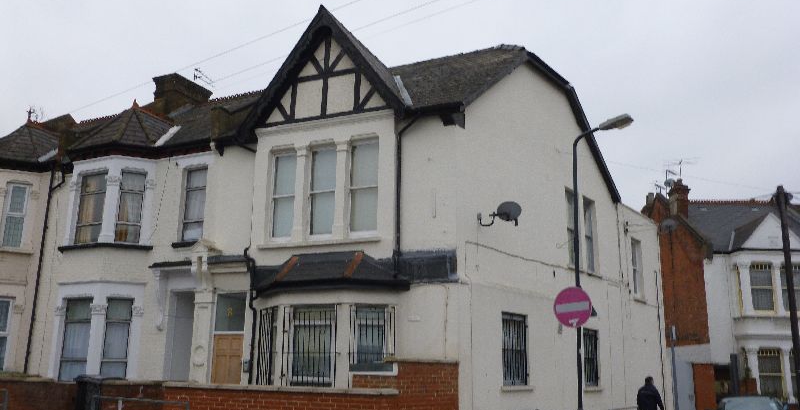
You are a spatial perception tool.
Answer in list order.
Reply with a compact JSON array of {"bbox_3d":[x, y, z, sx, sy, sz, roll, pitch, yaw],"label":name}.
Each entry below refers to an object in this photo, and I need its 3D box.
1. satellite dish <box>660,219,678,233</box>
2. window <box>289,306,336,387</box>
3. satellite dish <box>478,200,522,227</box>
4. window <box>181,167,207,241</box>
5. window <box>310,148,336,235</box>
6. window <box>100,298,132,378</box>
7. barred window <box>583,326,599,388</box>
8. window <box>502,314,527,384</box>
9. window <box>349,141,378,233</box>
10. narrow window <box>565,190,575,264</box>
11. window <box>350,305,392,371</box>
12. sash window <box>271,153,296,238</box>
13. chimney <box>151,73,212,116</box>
[{"bbox_3d":[10.828,0.864,26.000,0.660,0.560,0.350,-8,-16,33],"label":"satellite dish"},{"bbox_3d":[-1.651,2.621,12.102,0.960,1.470,0.200,-5,-15,23],"label":"window"},{"bbox_3d":[2.007,0.191,12.991,0.820,0.440,0.450,-9,-17,33],"label":"satellite dish"},{"bbox_3d":[-4.847,-0.031,15.260,0.720,1.760,0.200,-5,-15,23],"label":"window"},{"bbox_3d":[-1.627,-0.293,13.764,0.670,1.920,0.200,-5,-15,23],"label":"window"},{"bbox_3d":[-6.553,3.114,15.004,0.558,1.889,0.180,5,-14,-16],"label":"window"},{"bbox_3d":[4.845,3.860,16.359,0.150,1.416,0.907,-10,-18,39],"label":"barred window"},{"bbox_3d":[2.464,3.075,13.785,0.200,1.480,1.130,-9,-17,35],"label":"window"},{"bbox_3d":[-0.759,-0.381,13.536,0.683,2.005,0.150,-5,-15,23],"label":"window"},{"bbox_3d":[4.416,0.608,16.534,0.150,2.004,0.636,-10,-18,39],"label":"narrow window"},{"bbox_3d":[-0.540,2.604,12.125,0.870,1.440,0.200,7,-15,-23],"label":"window"},{"bbox_3d":[-2.540,-0.230,14.149,0.660,1.910,0.200,-5,-15,23],"label":"sash window"},{"bbox_3d":[-6.287,-2.837,18.608,0.789,1.250,1.577,-5,-15,23],"label":"chimney"}]

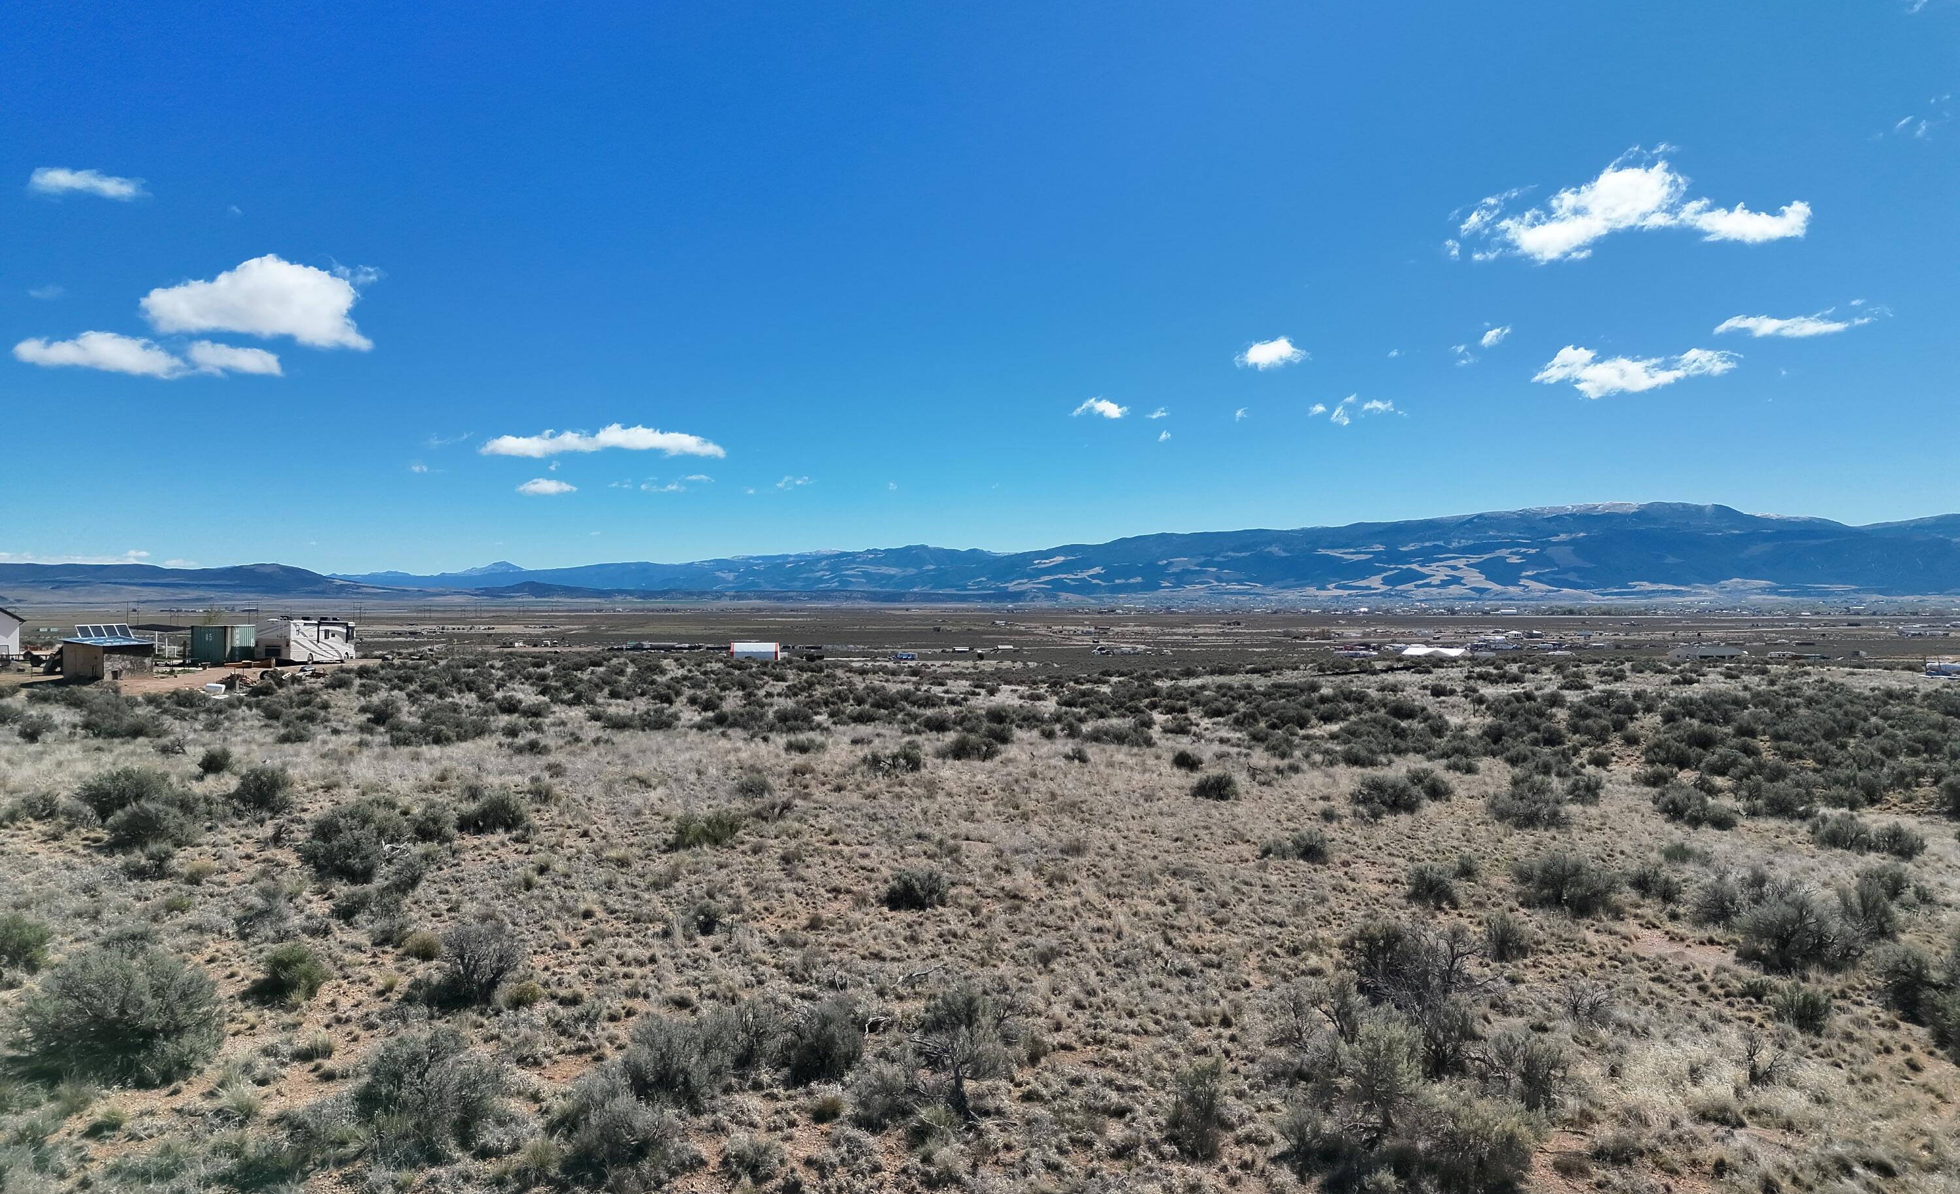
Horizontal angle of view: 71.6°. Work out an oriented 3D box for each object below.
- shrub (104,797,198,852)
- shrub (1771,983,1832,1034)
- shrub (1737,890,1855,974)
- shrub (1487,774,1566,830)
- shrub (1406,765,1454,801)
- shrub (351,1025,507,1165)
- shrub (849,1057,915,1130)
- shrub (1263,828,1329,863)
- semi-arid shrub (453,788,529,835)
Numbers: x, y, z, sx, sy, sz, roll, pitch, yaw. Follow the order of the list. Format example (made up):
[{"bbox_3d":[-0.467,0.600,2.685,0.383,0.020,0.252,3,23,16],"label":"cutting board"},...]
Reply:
[{"bbox_3d":[-15.271,4.161,25.029,1.692,0.886,1.354,0,0,0],"label":"shrub"},{"bbox_3d":[9.344,4.647,15.442,0.692,0.506,0.637,0,0,0],"label":"shrub"},{"bbox_3d":[10.492,4.273,17.471,1.299,0.954,1.195,0,0,31],"label":"shrub"},{"bbox_3d":[11.668,4.347,29.007,1.617,1.106,1.488,0,0,0],"label":"shrub"},{"bbox_3d":[10.578,4.369,31.932,1.127,0.761,1.037,0,0,18],"label":"shrub"},{"bbox_3d":[-4.908,4.377,12.116,1.351,1.045,1.243,0,0,0],"label":"shrub"},{"bbox_3d":[-0.849,4.244,11.687,0.579,0.556,0.550,0,0,0],"label":"shrub"},{"bbox_3d":[5.547,4.343,23.898,1.212,0.510,0.969,0,0,0],"label":"shrub"},{"bbox_3d":[-9.619,4.207,26.804,1.450,0.817,1.160,0,0,0],"label":"semi-arid shrub"}]

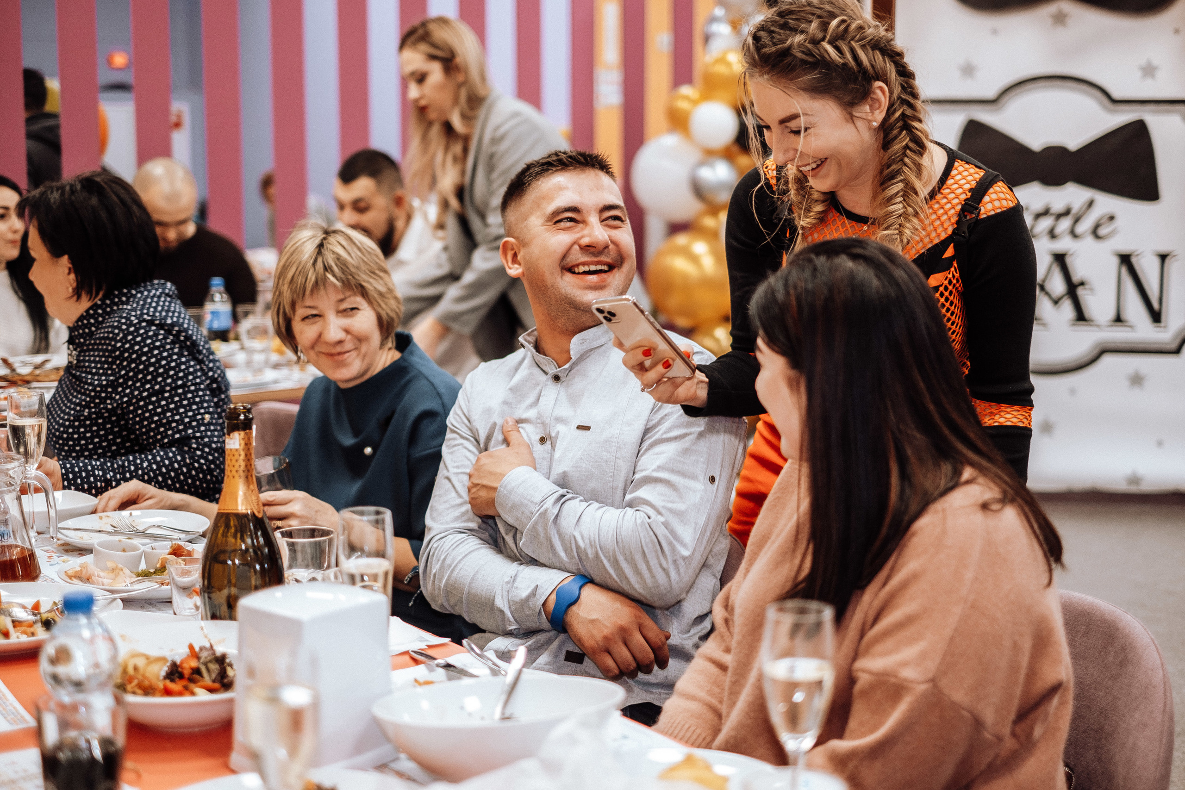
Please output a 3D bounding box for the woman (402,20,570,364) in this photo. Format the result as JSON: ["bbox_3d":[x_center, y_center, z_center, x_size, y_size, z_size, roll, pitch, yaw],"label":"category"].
[{"bbox_3d":[-0.235,-0.022,3.983,0.480,1.640,0.450,-4,9,-30],"label":"woman"}]

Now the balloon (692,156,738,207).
[{"bbox_3d":[0.394,-0.683,5.600,0.158,0.163,0.158,0,8,0],"label":"balloon"}]

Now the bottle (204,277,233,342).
[{"bbox_3d":[-0.954,-0.181,4.455,0.068,0.237,0.068,0,8,0],"label":"bottle"}]

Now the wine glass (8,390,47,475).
[{"bbox_3d":[-0.852,0.109,2.659,0.059,0.227,0.059,0,8,0],"label":"wine glass"}]

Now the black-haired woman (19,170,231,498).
[{"bbox_3d":[-0.900,0.265,3.084,0.720,1.313,0.520,-3,8,-21],"label":"black-haired woman"}]

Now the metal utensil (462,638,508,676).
[{"bbox_3d":[-0.098,0.295,1.872,0.025,0.020,0.195,-5,15,-28],"label":"metal utensil"}]

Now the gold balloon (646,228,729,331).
[{"bbox_3d":[0.328,-0.371,5.600,0.306,0.318,0.306,0,8,0],"label":"gold balloon"}]

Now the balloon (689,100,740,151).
[{"bbox_3d":[0.391,-0.864,5.600,0.160,0.165,0.160,0,8,0],"label":"balloon"}]

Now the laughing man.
[{"bbox_3d":[-0.060,0.361,2.259,0.520,1.346,0.750,4,9,30],"label":"laughing man"}]

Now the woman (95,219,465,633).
[{"bbox_3d":[-0.470,0.367,2.603,0.620,1.241,0.720,6,10,35],"label":"woman"}]

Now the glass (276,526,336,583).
[{"bbox_3d":[-0.371,0.224,2.261,0.081,0.090,0.081,0,8,0],"label":"glass"}]

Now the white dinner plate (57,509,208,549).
[{"bbox_3d":[-0.683,0.207,2.597,0.230,0.027,0.230,0,8,0],"label":"white dinner plate"}]

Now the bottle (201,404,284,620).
[{"bbox_3d":[-0.384,0.165,1.914,0.090,0.305,0.090,0,8,0],"label":"bottle"}]

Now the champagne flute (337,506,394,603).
[{"bbox_3d":[-0.247,0.225,1.918,0.057,0.197,0.057,0,8,0],"label":"champagne flute"}]

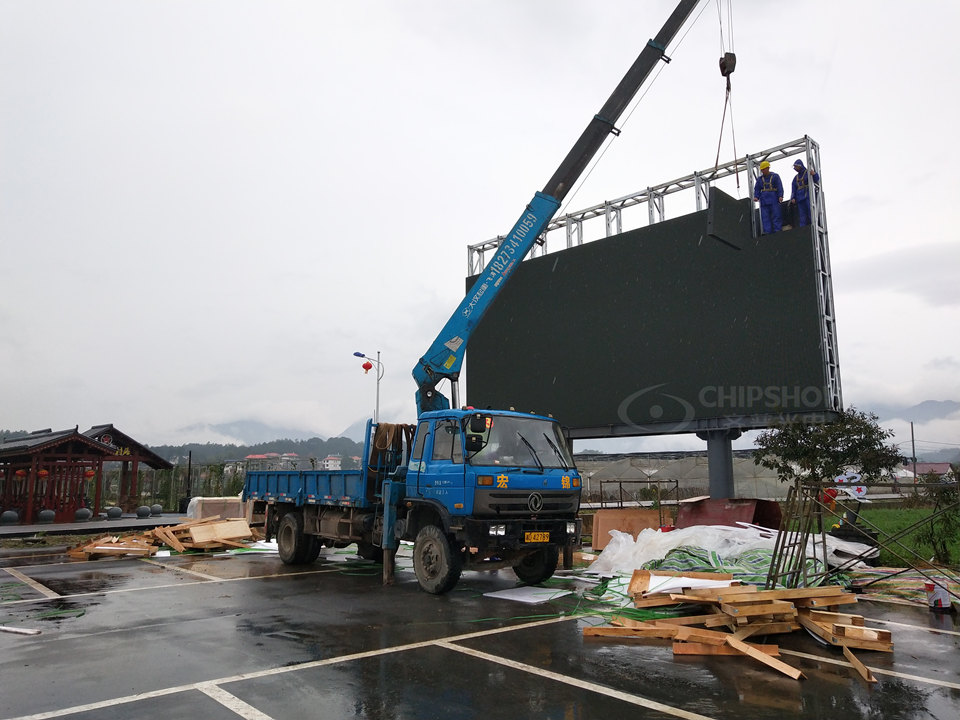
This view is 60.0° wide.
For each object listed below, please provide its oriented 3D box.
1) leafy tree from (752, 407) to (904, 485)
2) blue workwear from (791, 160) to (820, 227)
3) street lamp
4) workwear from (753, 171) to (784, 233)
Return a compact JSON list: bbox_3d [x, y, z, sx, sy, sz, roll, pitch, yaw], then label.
[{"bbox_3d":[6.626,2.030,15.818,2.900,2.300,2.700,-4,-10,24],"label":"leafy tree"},{"bbox_3d":[7.031,-3.533,17.971,0.580,1.640,0.370,-8,-11,39],"label":"blue workwear"},{"bbox_3d":[-4.699,3.290,34.907,1.330,7.200,0.400,0,-9,0],"label":"street lamp"},{"bbox_3d":[6.434,-3.501,18.554,0.600,1.460,0.340,-5,-10,28],"label":"workwear"}]

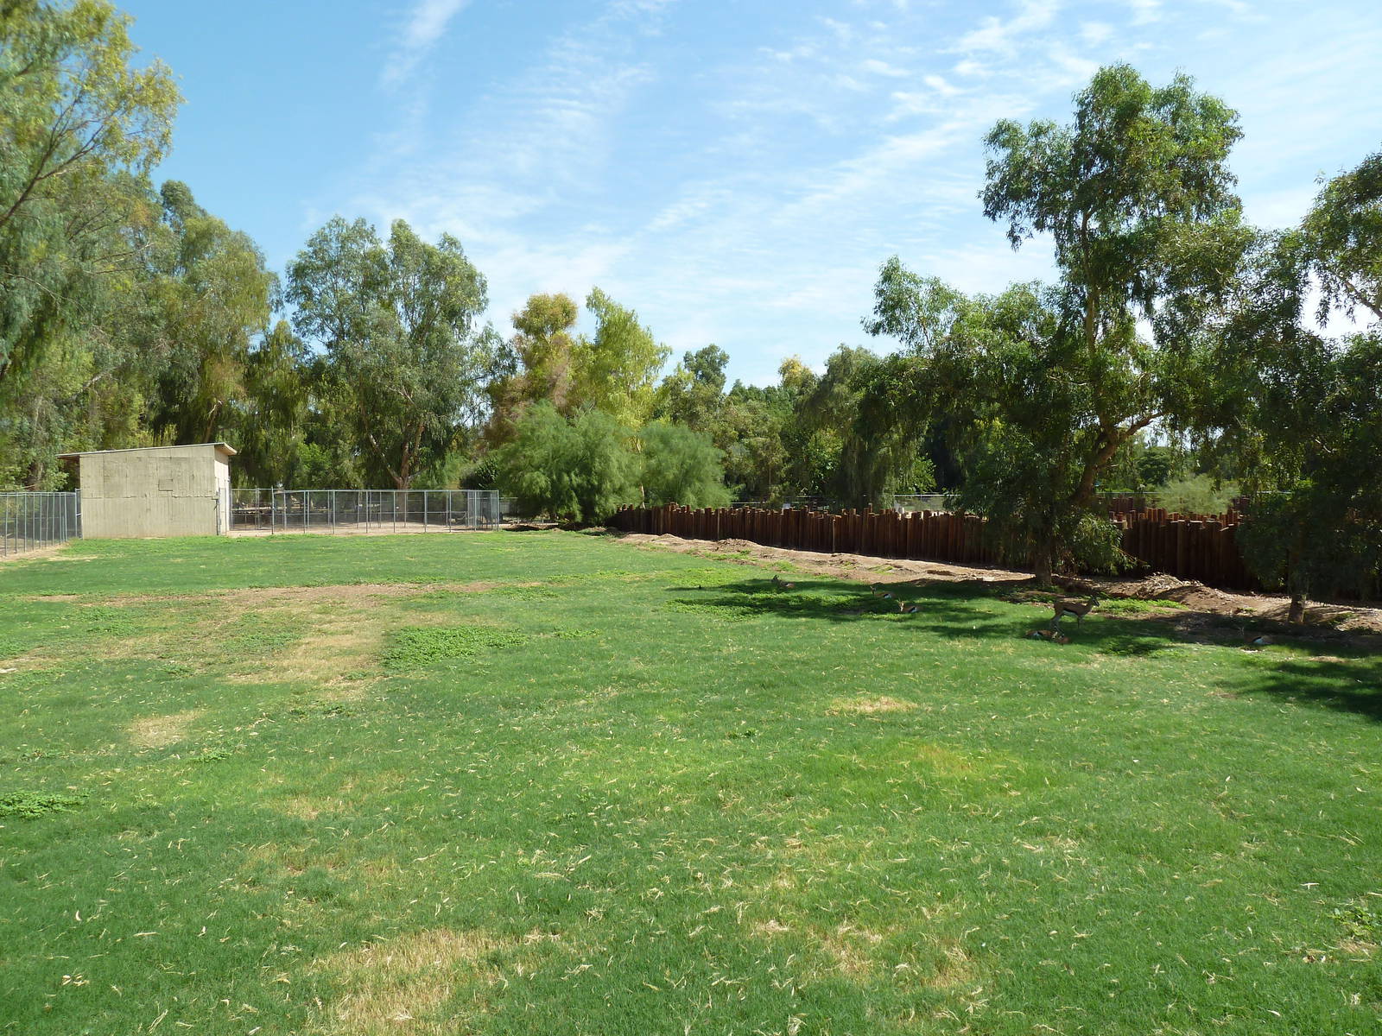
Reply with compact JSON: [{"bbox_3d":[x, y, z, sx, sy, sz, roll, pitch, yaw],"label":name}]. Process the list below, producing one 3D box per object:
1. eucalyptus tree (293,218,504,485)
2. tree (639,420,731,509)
[{"bbox_3d":[-19.706,-9.692,66.000,13.900,20.385,12.500,0,2,0],"label":"eucalyptus tree"},{"bbox_3d":[-0.381,-2.856,64.000,6.300,6.819,6.200,0,2,0],"label":"tree"}]

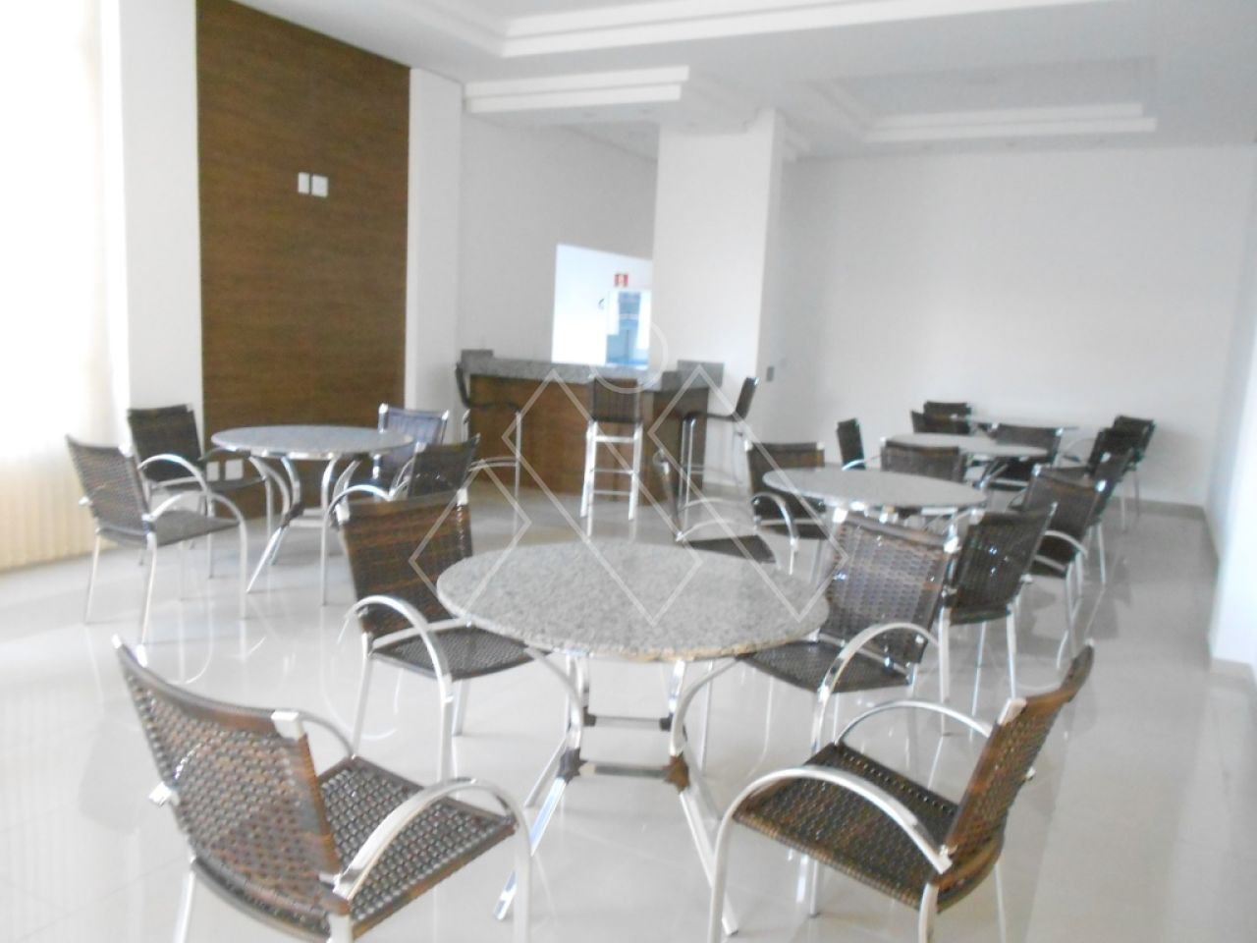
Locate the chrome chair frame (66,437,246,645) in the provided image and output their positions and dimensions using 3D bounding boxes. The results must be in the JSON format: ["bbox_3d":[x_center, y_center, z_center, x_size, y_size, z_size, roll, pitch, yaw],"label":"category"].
[{"bbox_3d":[-2.086,0.256,4.174,0.512,0.852,0.581,9,10,32],"label":"chrome chair frame"}]

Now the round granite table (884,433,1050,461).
[{"bbox_3d":[2.253,0.193,6.390,1.000,0.770,1.000,3,9,0],"label":"round granite table"}]

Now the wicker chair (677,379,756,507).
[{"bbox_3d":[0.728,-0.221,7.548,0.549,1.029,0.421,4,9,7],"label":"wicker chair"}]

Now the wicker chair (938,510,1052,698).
[{"bbox_3d":[1.287,0.505,3.806,0.530,0.860,0.570,-3,11,-33],"label":"wicker chair"}]

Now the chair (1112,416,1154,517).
[{"bbox_3d":[4.170,-0.052,8.303,0.570,0.860,0.530,1,9,-12],"label":"chair"}]

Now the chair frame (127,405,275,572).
[{"bbox_3d":[-2.366,0.080,5.240,0.570,0.860,0.530,6,9,17],"label":"chair frame"}]

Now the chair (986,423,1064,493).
[{"bbox_3d":[2.809,0.105,6.829,0.512,0.852,0.581,7,10,24],"label":"chair"}]

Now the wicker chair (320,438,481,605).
[{"bbox_3d":[-1.103,0.234,4.619,0.554,0.851,0.544,7,10,26],"label":"wicker chair"}]

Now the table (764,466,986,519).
[{"bbox_3d":[1.084,0.435,4.340,0.970,0.767,0.970,3,9,0],"label":"table"}]

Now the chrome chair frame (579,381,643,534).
[{"bbox_3d":[-0.106,-0.192,7.083,0.402,1.029,0.519,5,9,12],"label":"chrome chair frame"}]

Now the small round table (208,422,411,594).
[{"bbox_3d":[-1.630,0.202,4.915,0.980,0.767,0.980,3,9,0],"label":"small round table"}]

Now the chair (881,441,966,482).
[{"bbox_3d":[1.828,0.227,5.743,0.530,0.860,0.570,9,11,35],"label":"chair"}]

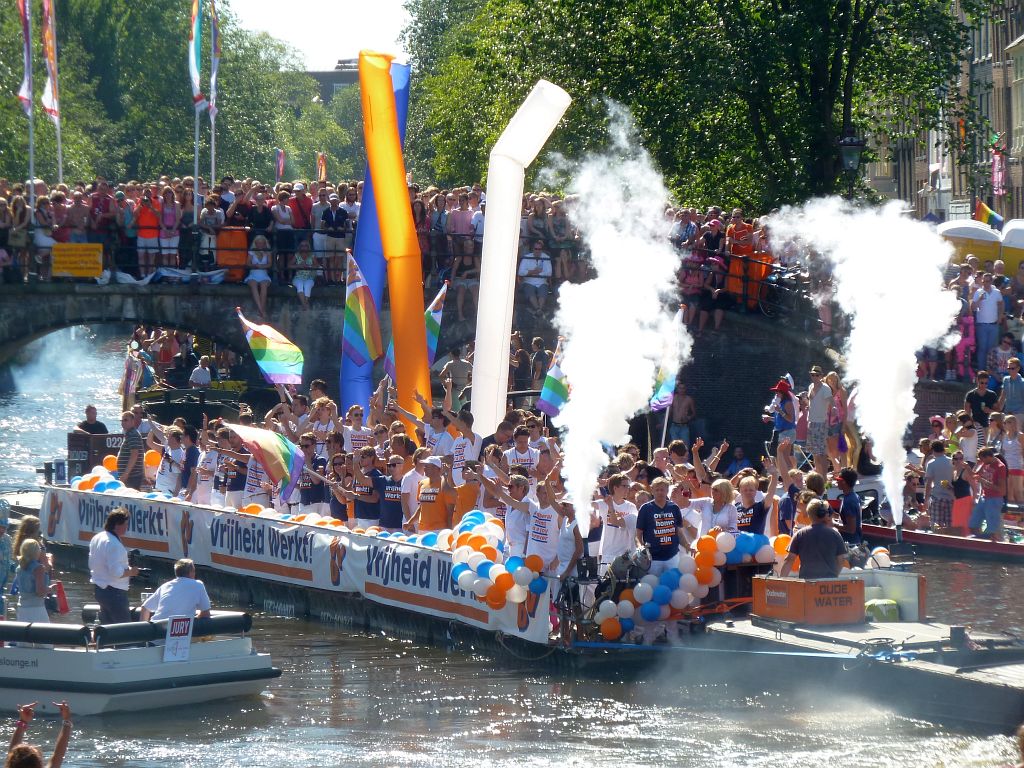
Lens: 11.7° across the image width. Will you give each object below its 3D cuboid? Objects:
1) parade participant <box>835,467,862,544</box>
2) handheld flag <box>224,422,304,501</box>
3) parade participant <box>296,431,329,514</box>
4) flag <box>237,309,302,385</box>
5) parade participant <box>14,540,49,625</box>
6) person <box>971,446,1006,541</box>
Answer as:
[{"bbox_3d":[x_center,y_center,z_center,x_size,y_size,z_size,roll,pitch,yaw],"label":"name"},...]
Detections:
[{"bbox_3d":[3.837,1.871,57.034,0.450,1.850,0.520,-1,2,-14],"label":"parade participant"},{"bbox_3d":[-3.069,0.962,62.018,1.000,0.970,0.450,0,2,12],"label":"handheld flag"},{"bbox_3d":[-2.418,1.487,60.629,0.500,1.800,0.350,1,2,35],"label":"parade participant"},{"bbox_3d":[-3.212,-0.499,66.500,0.930,1.050,0.300,0,2,0],"label":"flag"},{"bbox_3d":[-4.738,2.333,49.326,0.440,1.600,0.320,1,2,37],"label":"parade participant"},{"bbox_3d":[6.882,1.749,72.231,0.550,1.680,0.450,1,2,25],"label":"person"}]

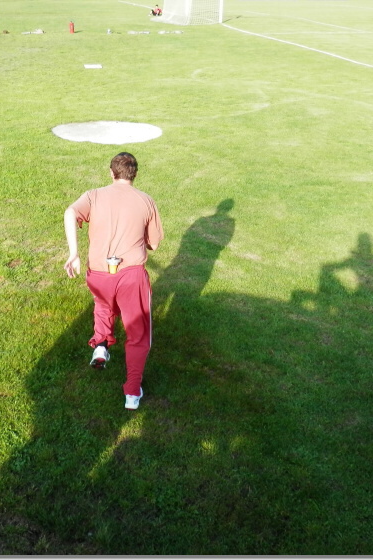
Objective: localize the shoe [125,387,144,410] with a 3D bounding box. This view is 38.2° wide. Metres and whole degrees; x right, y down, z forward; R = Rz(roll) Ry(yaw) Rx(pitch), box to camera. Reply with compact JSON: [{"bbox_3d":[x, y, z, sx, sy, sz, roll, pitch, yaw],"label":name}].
[{"bbox_3d":[-0.361,0.762,3.787,0.115,0.120,0.300,3,30,3],"label":"shoe"}]

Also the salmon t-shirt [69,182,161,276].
[{"bbox_3d":[-0.417,-0.374,3.392,0.560,0.570,0.340,0,17,-3],"label":"salmon t-shirt"}]

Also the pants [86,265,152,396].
[{"bbox_3d":[-0.421,0.263,3.690,0.410,0.950,0.540,0,30,-2],"label":"pants"}]

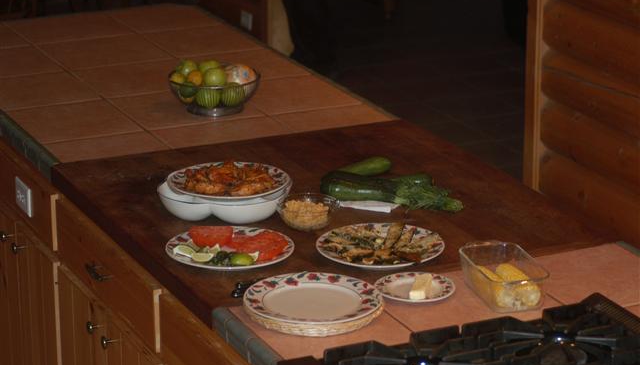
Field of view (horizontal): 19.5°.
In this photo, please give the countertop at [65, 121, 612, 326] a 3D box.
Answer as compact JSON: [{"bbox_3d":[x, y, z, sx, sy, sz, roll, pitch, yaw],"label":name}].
[{"bbox_3d":[-0.007,0.060,3.987,0.875,0.040,0.979,-8,20,-23],"label":"countertop"}]

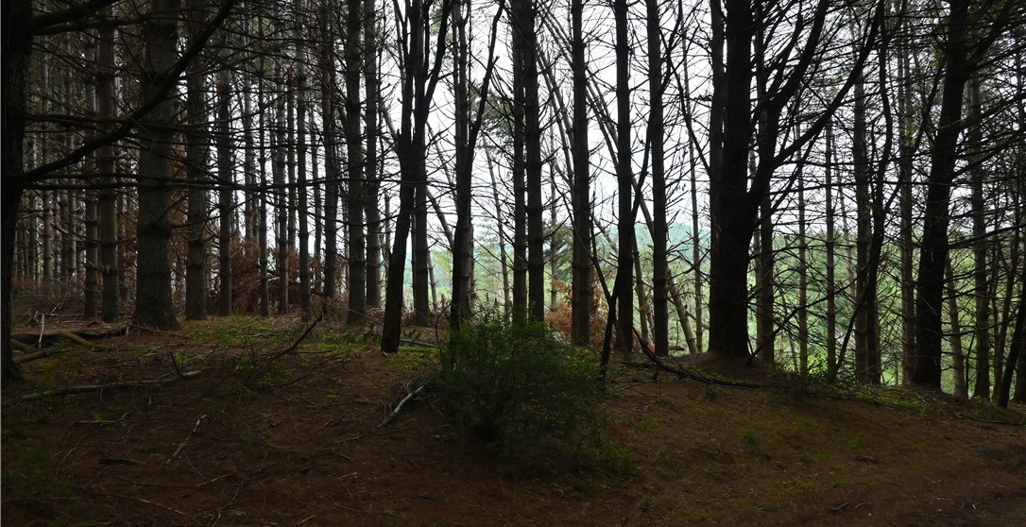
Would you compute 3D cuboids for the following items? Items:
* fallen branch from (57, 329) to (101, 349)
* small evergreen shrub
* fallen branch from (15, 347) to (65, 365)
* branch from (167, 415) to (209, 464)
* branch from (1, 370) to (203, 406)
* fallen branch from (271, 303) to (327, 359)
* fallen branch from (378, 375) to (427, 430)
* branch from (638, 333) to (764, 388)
[{"bbox_3d":[-5.879,1.020,9.250,1.021,0.090,0.100,9,5,29],"label":"fallen branch"},{"bbox_3d":[0.029,1.047,5.900,1.500,1.270,1.350,-1,1,0],"label":"small evergreen shrub"},{"bbox_3d":[-5.899,1.143,8.550,0.110,0.090,0.709,0,3,9],"label":"fallen branch"},{"bbox_3d":[-2.650,1.434,5.600,0.150,0.080,0.818,-1,11,-4],"label":"branch"},{"bbox_3d":[-4.214,1.290,7.150,1.724,0.140,0.170,-4,2,-31],"label":"branch"},{"bbox_3d":[-2.611,0.834,8.350,0.890,0.120,0.140,-46,7,-6],"label":"fallen branch"},{"bbox_3d":[-0.992,1.248,6.200,0.180,0.130,0.758,0,26,28],"label":"fallen branch"},{"bbox_3d":[2.141,1.152,8.000,1.531,0.220,0.200,20,11,32],"label":"branch"}]

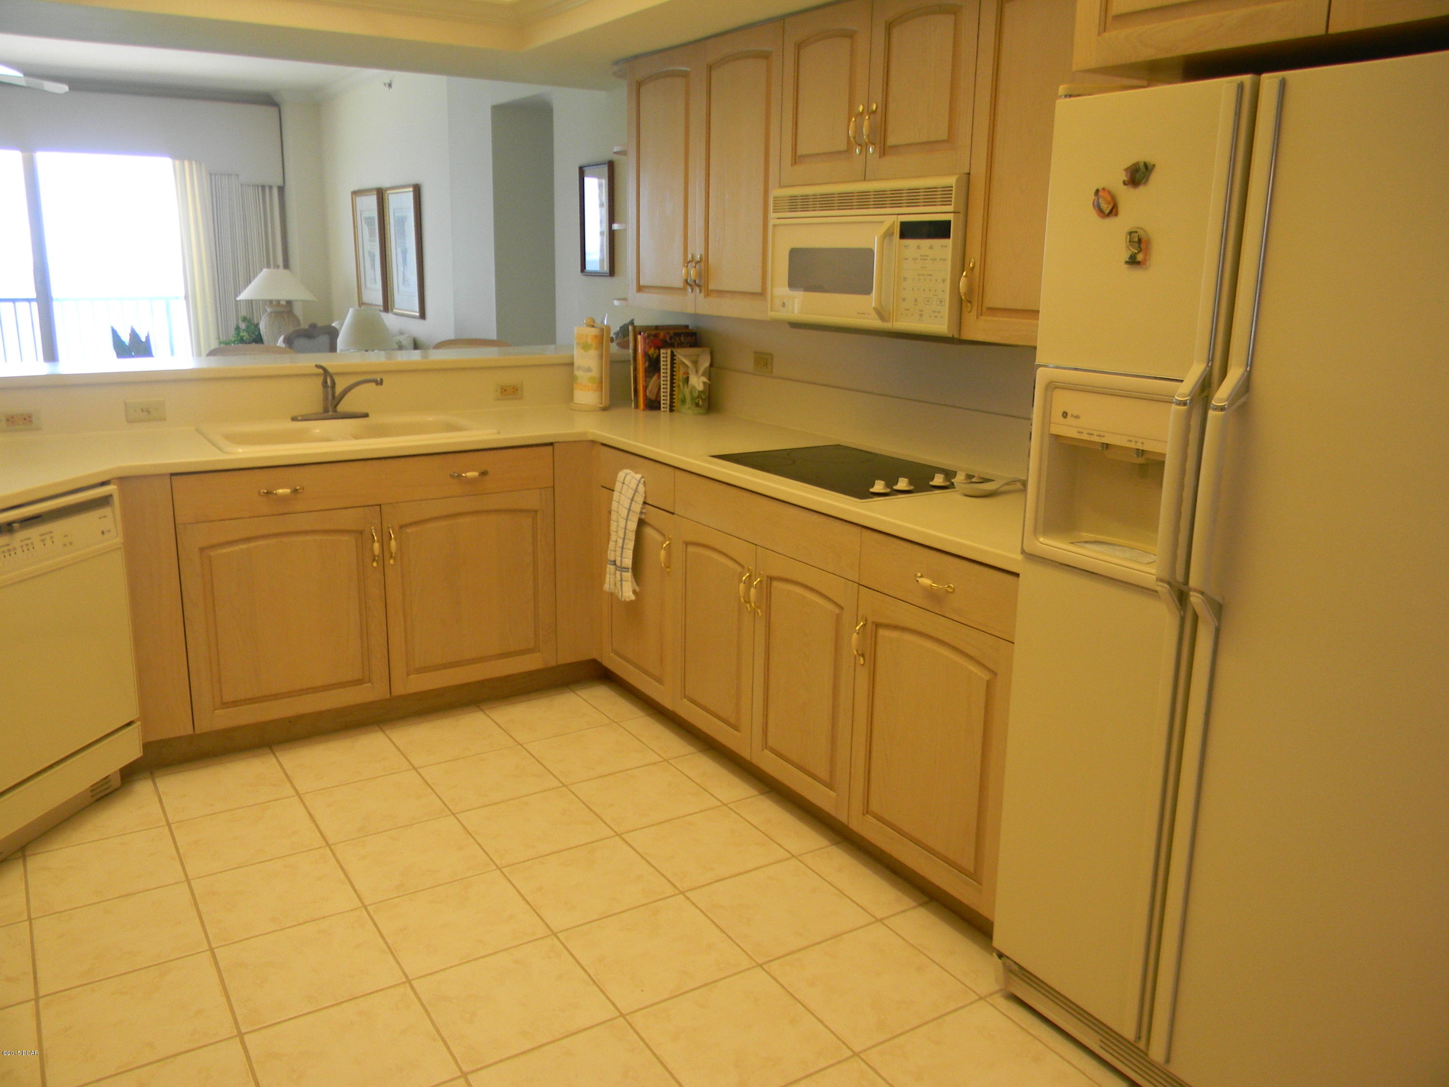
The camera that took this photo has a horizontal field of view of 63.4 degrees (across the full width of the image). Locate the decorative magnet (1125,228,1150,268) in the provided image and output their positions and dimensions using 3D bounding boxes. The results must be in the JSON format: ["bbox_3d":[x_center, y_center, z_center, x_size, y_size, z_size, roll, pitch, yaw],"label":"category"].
[{"bbox_3d":[0.661,-0.473,1.876,0.012,0.064,0.046,-8,17,-31],"label":"decorative magnet"}]

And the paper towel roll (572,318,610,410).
[{"bbox_3d":[-0.508,-0.670,4.402,0.146,0.325,0.146,1,14,0],"label":"paper towel roll"}]

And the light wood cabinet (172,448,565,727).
[{"bbox_3d":[-1.220,0.055,3.909,1.153,0.776,0.606,-8,17,-31],"label":"light wood cabinet"}]

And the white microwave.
[{"bbox_3d":[0.477,-0.773,3.161,0.386,0.381,0.767,-8,17,-31],"label":"white microwave"}]

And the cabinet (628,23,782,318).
[{"bbox_3d":[0.050,-1.175,3.827,0.326,0.820,0.942,-8,17,-31],"label":"cabinet"}]

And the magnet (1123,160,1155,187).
[{"bbox_3d":[0.657,-0.584,1.858,0.012,0.043,0.061,-8,17,-31],"label":"magnet"}]

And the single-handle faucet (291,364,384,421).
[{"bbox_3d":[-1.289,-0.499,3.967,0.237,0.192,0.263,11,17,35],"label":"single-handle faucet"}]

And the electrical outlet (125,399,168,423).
[{"bbox_3d":[-1.857,-0.425,3.769,0.117,0.071,0.008,-8,17,-31],"label":"electrical outlet"}]

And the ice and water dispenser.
[{"bbox_3d":[0.675,-0.120,2.017,0.111,0.343,0.314,-8,17,-31],"label":"ice and water dispenser"}]

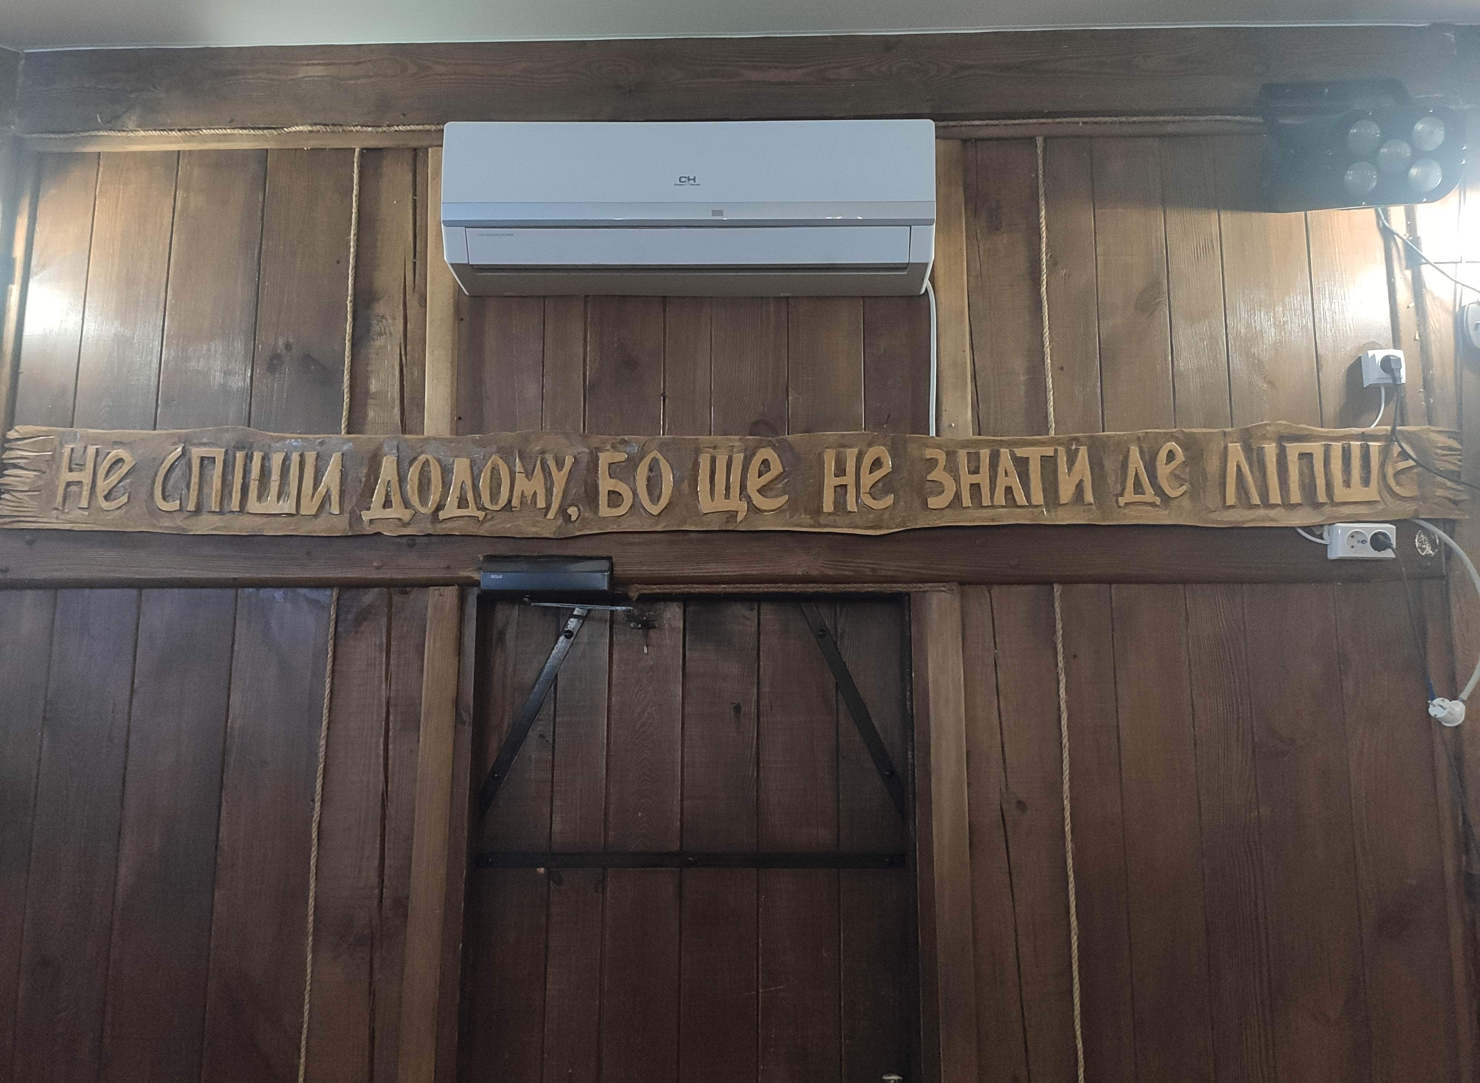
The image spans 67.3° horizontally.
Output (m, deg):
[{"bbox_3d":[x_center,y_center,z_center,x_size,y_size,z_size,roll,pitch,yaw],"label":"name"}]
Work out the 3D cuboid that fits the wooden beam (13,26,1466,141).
[{"bbox_3d":[-0.030,-0.886,2.191,2.804,0.174,0.090,0,-9,2],"label":"wooden beam"}]

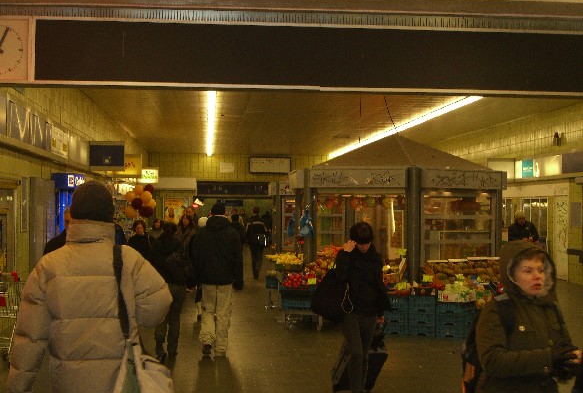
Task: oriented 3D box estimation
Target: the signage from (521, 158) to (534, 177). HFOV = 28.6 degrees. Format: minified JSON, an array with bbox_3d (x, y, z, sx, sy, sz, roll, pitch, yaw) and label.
[{"bbox_3d":[6.501,-0.762,31.500,0.120,0.540,1.150,1,-1,-4],"label":"signage"}]

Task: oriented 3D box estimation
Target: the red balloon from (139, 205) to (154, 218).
[{"bbox_3d":[-2.976,0.318,23.500,0.290,0.260,0.260,1,-1,-4],"label":"red balloon"}]

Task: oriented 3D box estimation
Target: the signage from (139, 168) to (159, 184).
[{"bbox_3d":[-4.943,-0.699,40.000,0.630,0.540,0.180,1,-1,-4],"label":"signage"}]

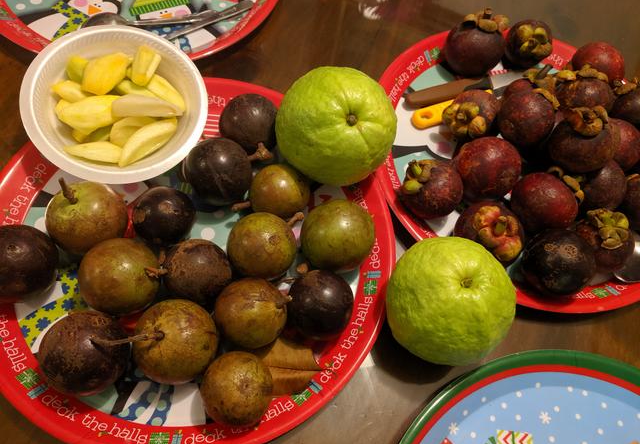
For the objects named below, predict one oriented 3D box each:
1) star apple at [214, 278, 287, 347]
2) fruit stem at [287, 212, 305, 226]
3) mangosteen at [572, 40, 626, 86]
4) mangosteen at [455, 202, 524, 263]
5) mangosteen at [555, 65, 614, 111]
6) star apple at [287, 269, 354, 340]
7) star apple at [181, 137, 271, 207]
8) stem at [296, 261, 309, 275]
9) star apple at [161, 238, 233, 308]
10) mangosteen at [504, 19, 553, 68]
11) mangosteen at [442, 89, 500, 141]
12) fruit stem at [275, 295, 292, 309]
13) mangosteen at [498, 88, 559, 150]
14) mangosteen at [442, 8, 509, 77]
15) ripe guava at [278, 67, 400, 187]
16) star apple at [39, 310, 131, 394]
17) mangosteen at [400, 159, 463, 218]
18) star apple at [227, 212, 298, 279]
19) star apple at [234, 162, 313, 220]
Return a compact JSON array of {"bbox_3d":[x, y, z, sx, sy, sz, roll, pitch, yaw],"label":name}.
[{"bbox_3d":[-0.053,0.071,0.372,0.054,0.053,0.054,0,63,-7],"label":"star apple"},{"bbox_3d":[-0.020,-0.002,0.397,0.018,0.006,0.006,-35,90,0],"label":"fruit stem"},{"bbox_3d":[0.310,-0.173,0.535,0.052,0.050,0.052,0,63,-8],"label":"mangosteen"},{"bbox_3d":[0.147,0.009,0.419,0.061,0.057,0.061,3,63,-6],"label":"mangosteen"},{"bbox_3d":[0.278,-0.136,0.508,0.058,0.058,0.054,-6,102,0],"label":"mangosteen"},{"bbox_3d":[0.000,0.065,0.377,0.054,0.053,0.054,3,63,-6],"label":"star apple"},{"bbox_3d":[-0.085,-0.045,0.417,0.067,0.058,0.058,-22,90,0],"label":"star apple"},{"bbox_3d":[-0.014,0.037,0.386,0.008,0.011,0.008,0,81,18],"label":"stem"},{"bbox_3d":[-0.097,0.040,0.377,0.053,0.052,0.052,20,84,-17],"label":"star apple"},{"bbox_3d":[0.234,-0.201,0.542,0.053,0.053,0.053,-6,86,12],"label":"mangosteen"},{"bbox_3d":[0.151,-0.107,0.484,0.052,0.054,0.054,-21,107,-51],"label":"mangosteen"},{"bbox_3d":[-0.027,0.059,0.357,0.013,0.009,0.009,-13,60,27],"label":"fruit stem"},{"bbox_3d":[0.199,-0.100,0.461,0.052,0.052,0.052,-36,76,20],"label":"mangosteen"},{"bbox_3d":[0.169,-0.192,0.520,0.063,0.067,0.063,0,43,-21],"label":"mangosteen"},{"bbox_3d":[0.014,-0.084,0.420,0.105,0.101,0.105,0,95,-14],"label":"ripe guava"},{"bbox_3d":[-0.168,0.094,0.345,0.059,0.057,0.059,0,63,-7],"label":"star apple"},{"bbox_3d":[0.102,-0.030,0.437,0.052,0.053,0.053,29,72,-36],"label":"mangosteen"},{"bbox_3d":[-0.047,0.020,0.398,0.056,0.055,0.056,0,63,-7],"label":"star apple"},{"bbox_3d":[-0.039,-0.025,0.424,0.060,0.052,0.052,-15,66,-14],"label":"star apple"}]

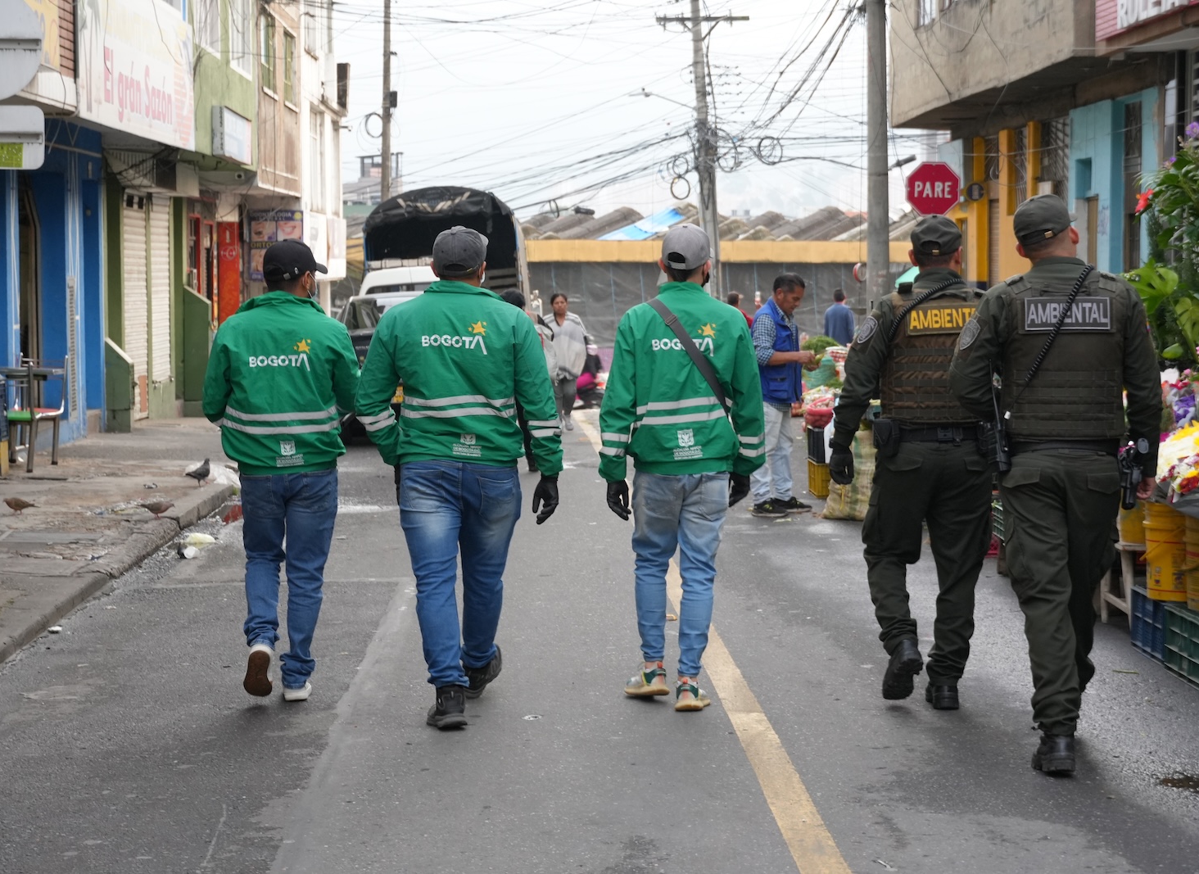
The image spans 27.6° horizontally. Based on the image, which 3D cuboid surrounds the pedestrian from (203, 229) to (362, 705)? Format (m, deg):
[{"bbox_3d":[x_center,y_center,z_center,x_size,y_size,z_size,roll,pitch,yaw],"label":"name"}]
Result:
[{"bbox_3d":[-1.187,0.112,9.050,0.550,1.700,0.550,0,3,2],"label":"pedestrian"}]

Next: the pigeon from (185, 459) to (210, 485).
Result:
[{"bbox_3d":[-3.015,0.263,18.300,0.250,0.210,0.110,-2,3,-27],"label":"pigeon"}]

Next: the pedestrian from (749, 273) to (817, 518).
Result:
[{"bbox_3d":[1.266,-0.303,16.900,0.470,1.690,0.500,1,3,17],"label":"pedestrian"}]

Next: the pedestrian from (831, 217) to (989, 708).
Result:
[{"bbox_3d":[1.146,0.086,8.880,0.590,1.770,0.620,0,3,-1],"label":"pedestrian"}]

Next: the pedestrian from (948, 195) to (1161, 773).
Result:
[{"bbox_3d":[1.461,0.127,7.830,0.620,1.800,0.680,0,3,-1],"label":"pedestrian"}]

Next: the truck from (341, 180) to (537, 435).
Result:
[{"bbox_3d":[-2.369,-2.134,37.000,2.250,3.200,7.000,0,3,-1],"label":"truck"}]

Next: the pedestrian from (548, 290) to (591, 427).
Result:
[{"bbox_3d":[-0.386,-0.868,28.300,0.530,1.600,0.420,0,3,5],"label":"pedestrian"}]

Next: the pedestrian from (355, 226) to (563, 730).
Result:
[{"bbox_3d":[-0.495,0.122,8.580,0.700,1.730,0.720,0,3,-2],"label":"pedestrian"}]

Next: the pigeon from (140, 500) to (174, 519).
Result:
[{"bbox_3d":[-2.808,0.458,15.500,0.240,0.120,0.085,1,3,13],"label":"pigeon"}]

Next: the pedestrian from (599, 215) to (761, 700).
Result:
[{"bbox_3d":[0.301,0.095,8.900,0.600,1.750,0.520,0,3,-3],"label":"pedestrian"}]

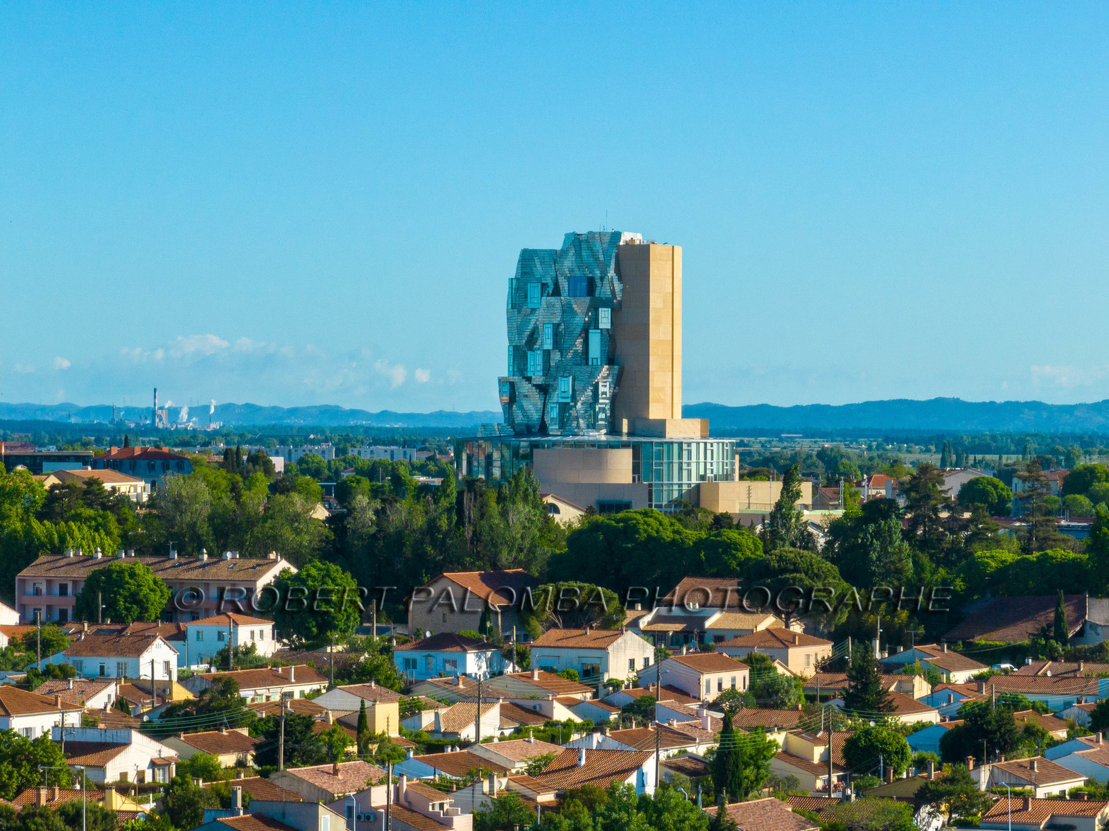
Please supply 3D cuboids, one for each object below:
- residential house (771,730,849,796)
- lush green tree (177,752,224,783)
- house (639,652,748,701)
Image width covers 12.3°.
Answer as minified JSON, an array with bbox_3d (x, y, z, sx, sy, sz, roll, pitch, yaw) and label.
[{"bbox_3d":[20.260,29.330,428.350,6.500,5.700,6.400,0,0,28],"label":"residential house"},{"bbox_3d":[-28.110,28.706,409.000,3.600,4.100,3.600,0,0,0],"label":"lush green tree"},{"bbox_3d":[15.032,28.405,561.923,7.800,4.750,11.600,0,0,26],"label":"house"}]

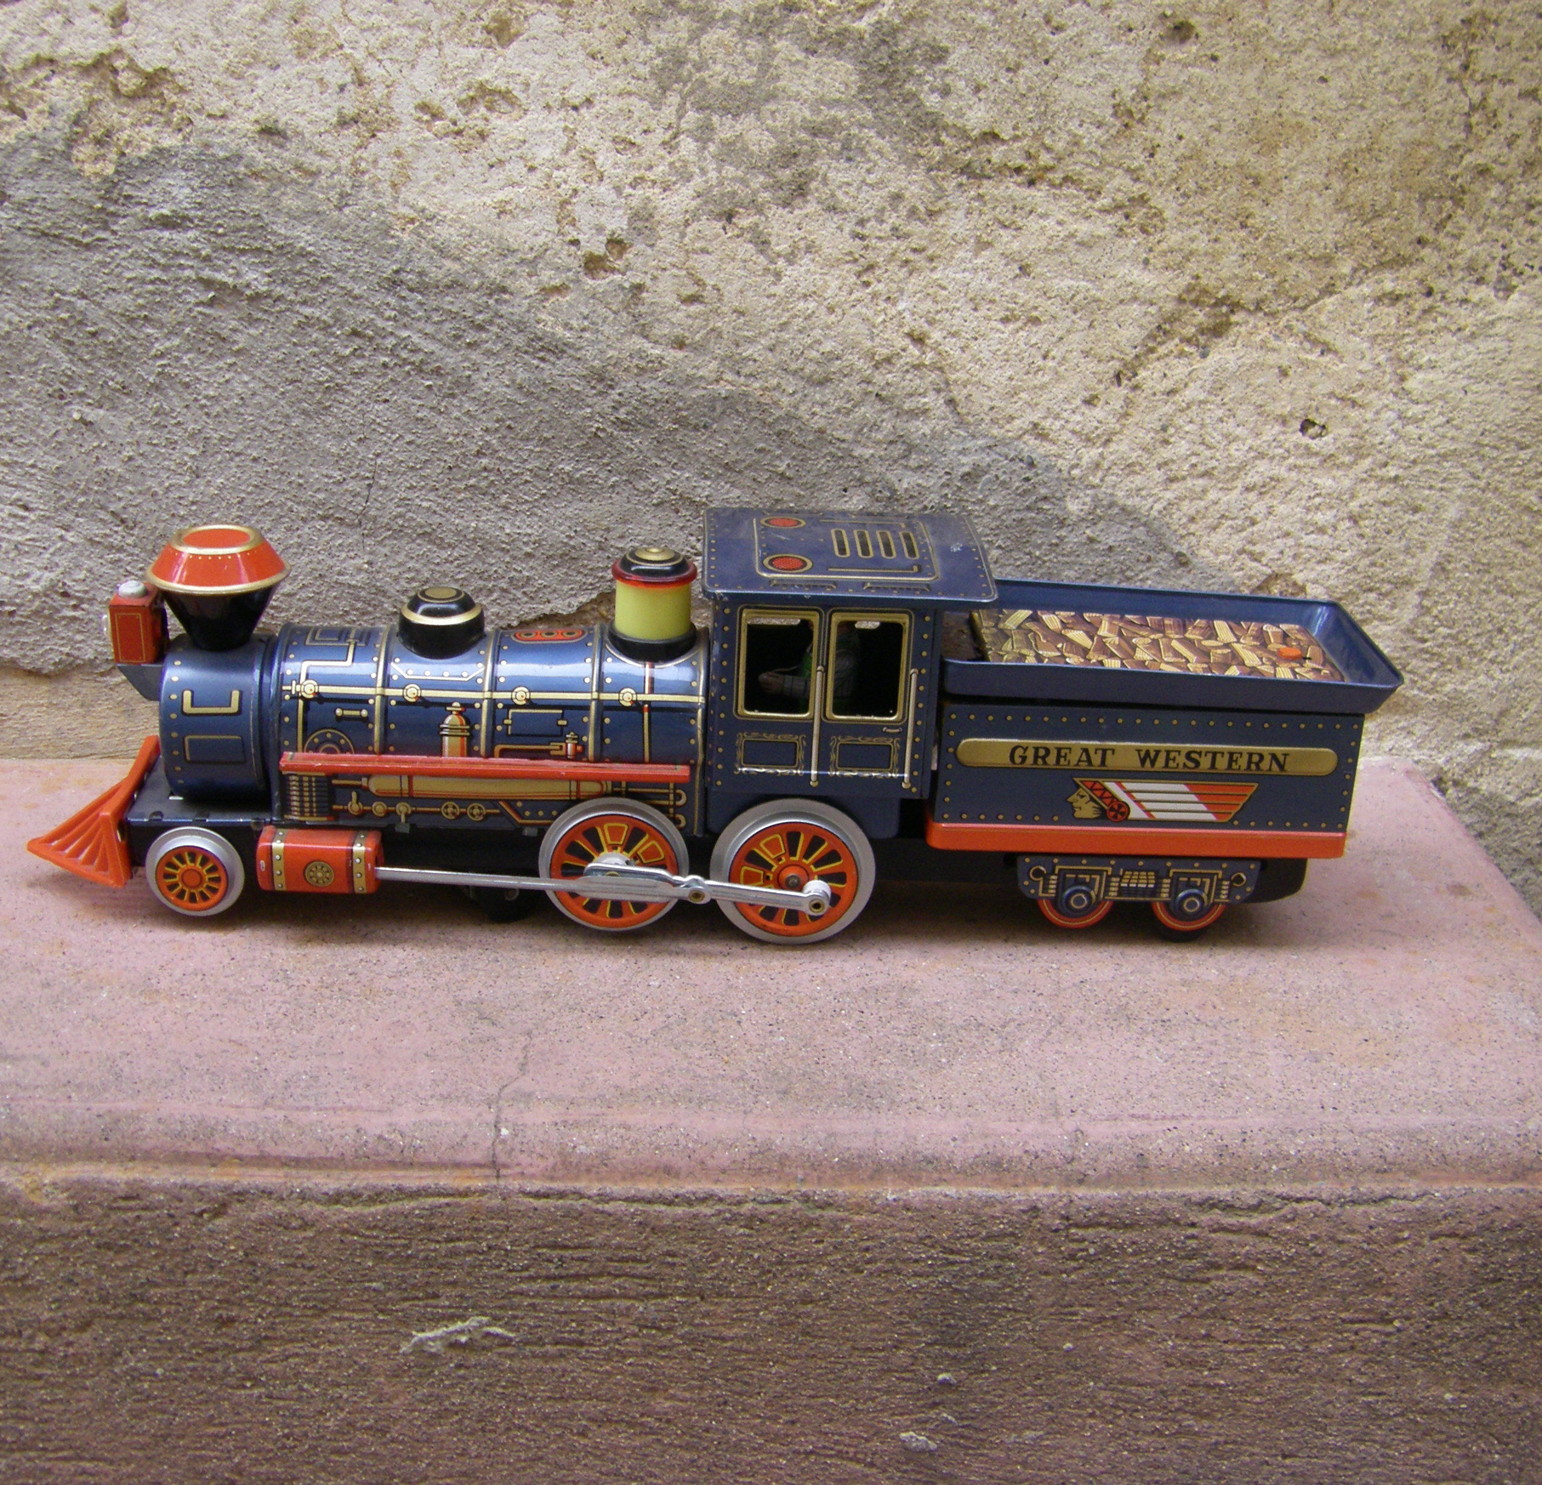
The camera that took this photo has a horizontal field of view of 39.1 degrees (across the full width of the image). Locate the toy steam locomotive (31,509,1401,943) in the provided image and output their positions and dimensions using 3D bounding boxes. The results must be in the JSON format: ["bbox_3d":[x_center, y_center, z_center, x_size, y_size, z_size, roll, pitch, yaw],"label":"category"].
[{"bbox_3d":[-0.023,-0.006,0.643,0.395,0.117,0.073,2,23,-2],"label":"toy steam locomotive"}]

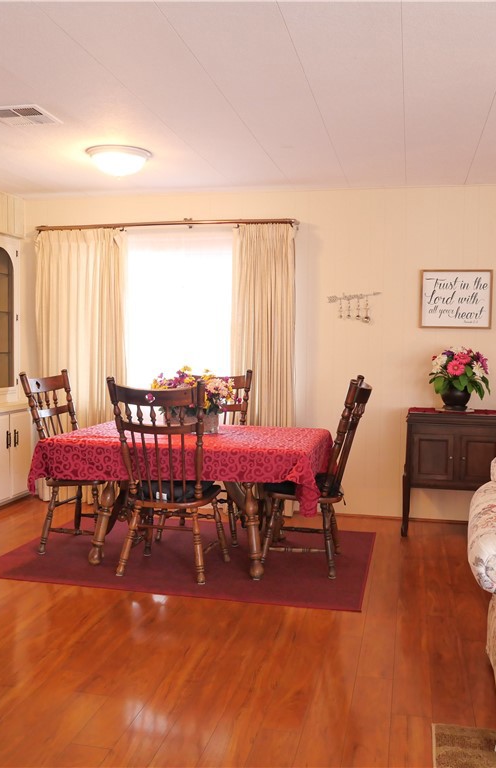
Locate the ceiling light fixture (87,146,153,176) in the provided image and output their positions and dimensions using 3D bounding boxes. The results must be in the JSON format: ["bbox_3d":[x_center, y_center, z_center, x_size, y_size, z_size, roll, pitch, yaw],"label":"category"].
[{"bbox_3d":[-0.786,-1.336,4.343,0.390,0.140,0.390,2,4,13],"label":"ceiling light fixture"}]

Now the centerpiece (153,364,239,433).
[{"bbox_3d":[-0.337,0.096,4.370,0.510,0.400,0.300,2,3,13],"label":"centerpiece"}]

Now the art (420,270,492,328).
[{"bbox_3d":[1.450,-0.592,4.963,0.485,0.405,0.025,2,4,13],"label":"art"}]

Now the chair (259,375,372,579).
[{"bbox_3d":[0.398,0.504,4.133,0.600,1.090,0.520,2,4,12],"label":"chair"}]

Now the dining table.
[{"bbox_3d":[-0.330,0.664,4.345,1.589,0.734,1.073,2,3,13],"label":"dining table"}]

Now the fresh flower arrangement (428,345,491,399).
[{"bbox_3d":[1.452,-0.079,4.878,0.390,0.360,0.330,2,3,13],"label":"fresh flower arrangement"}]

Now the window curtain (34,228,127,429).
[{"bbox_3d":[-1.299,-0.144,5.510,0.750,2.100,0.130,2,4,13],"label":"window curtain"}]

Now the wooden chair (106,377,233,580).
[{"bbox_3d":[-0.426,0.503,3.915,0.520,1.090,0.600,2,4,15],"label":"wooden chair"}]

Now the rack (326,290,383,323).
[{"bbox_3d":[0.780,-0.560,5.221,0.401,0.238,0.035,2,3,13],"label":"rack"}]

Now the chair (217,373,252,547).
[{"bbox_3d":[-0.285,0.460,4.765,0.536,1.093,0.597,2,3,13],"label":"chair"}]

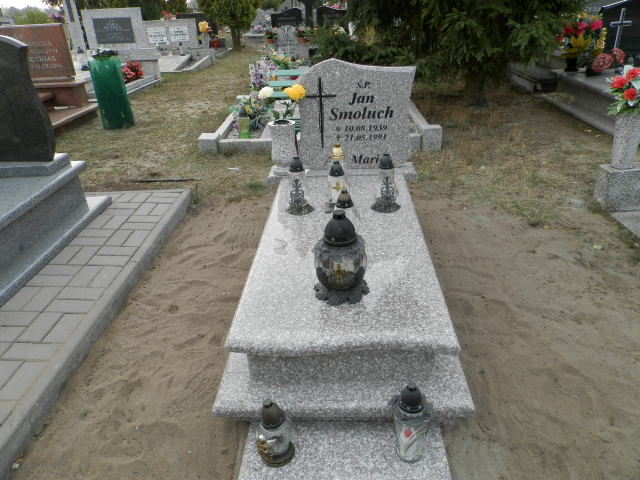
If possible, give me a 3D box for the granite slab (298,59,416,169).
[{"bbox_3d":[0.204,-0.757,2.808,0.680,0.654,0.100,1,28,2],"label":"granite slab"}]

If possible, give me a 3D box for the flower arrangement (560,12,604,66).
[{"bbox_3d":[3.550,-2.711,6.250,0.500,0.670,0.400,1,28,2],"label":"flower arrangement"}]

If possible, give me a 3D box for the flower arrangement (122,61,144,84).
[{"bbox_3d":[-2.804,-2.526,6.950,0.300,0.290,0.280,1,28,2],"label":"flower arrangement"}]

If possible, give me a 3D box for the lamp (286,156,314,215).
[{"bbox_3d":[-0.102,-0.294,2.380,0.150,0.276,0.150,1,28,2],"label":"lamp"}]

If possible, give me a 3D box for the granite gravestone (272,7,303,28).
[{"bbox_3d":[-0.821,-5.461,11.500,0.800,0.620,0.150,0,26,3],"label":"granite gravestone"}]

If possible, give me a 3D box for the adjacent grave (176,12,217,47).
[{"bbox_3d":[-3.019,-5.146,11.300,0.950,0.780,0.300,1,28,2],"label":"adjacent grave"}]

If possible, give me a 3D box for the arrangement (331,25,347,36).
[{"bbox_3d":[0.384,-4.351,9.600,0.330,0.270,0.280,0,26,3],"label":"arrangement"}]

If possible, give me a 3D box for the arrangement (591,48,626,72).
[{"bbox_3d":[3.789,-2.343,6.050,0.370,0.280,0.300,1,28,2],"label":"arrangement"}]

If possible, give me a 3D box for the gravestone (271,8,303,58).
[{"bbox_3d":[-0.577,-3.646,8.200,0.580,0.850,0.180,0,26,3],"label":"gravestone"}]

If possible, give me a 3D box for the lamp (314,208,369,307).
[{"bbox_3d":[0.082,0.054,1.773,0.224,0.338,0.224,0,26,3],"label":"lamp"}]

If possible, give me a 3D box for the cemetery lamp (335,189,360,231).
[{"bbox_3d":[0.126,-0.130,2.141,0.115,0.224,0.115,1,28,2],"label":"cemetery lamp"}]

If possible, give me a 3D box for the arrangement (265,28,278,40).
[{"bbox_3d":[-0.829,-3.512,7.900,0.250,0.270,0.250,0,26,3],"label":"arrangement"}]

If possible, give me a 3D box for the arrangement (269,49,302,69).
[{"bbox_3d":[-0.537,-2.827,7.200,0.530,0.320,0.350,0,26,3],"label":"arrangement"}]

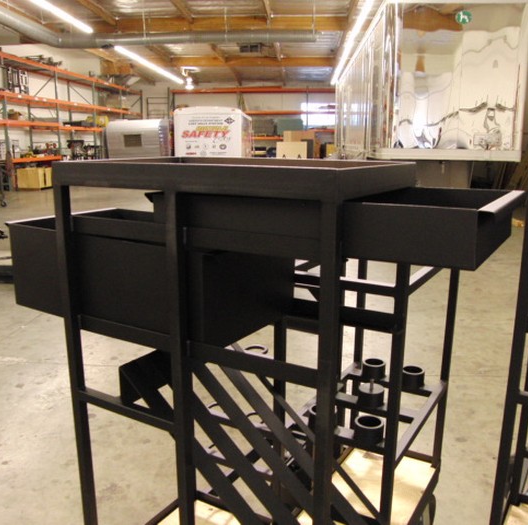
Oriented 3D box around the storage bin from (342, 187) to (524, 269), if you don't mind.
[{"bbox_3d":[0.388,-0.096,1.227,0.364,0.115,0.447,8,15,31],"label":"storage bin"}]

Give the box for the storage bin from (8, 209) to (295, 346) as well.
[{"bbox_3d":[-0.381,0.015,1.752,0.819,0.287,0.458,8,15,31],"label":"storage bin"}]

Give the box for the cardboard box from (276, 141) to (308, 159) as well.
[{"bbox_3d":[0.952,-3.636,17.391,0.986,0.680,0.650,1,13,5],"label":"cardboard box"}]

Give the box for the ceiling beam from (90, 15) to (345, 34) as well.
[{"bbox_3d":[-1.567,-7.634,16.929,8.234,0.434,0.150,1,13,5],"label":"ceiling beam"}]

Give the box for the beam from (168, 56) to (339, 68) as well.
[{"bbox_3d":[-0.510,-8.970,23.581,7.284,0.430,0.150,1,13,5],"label":"beam"}]

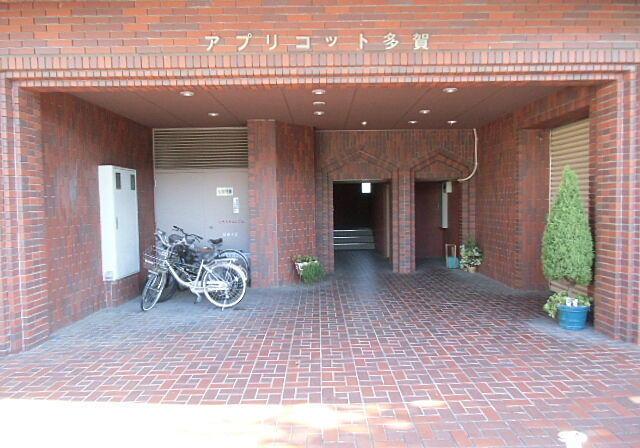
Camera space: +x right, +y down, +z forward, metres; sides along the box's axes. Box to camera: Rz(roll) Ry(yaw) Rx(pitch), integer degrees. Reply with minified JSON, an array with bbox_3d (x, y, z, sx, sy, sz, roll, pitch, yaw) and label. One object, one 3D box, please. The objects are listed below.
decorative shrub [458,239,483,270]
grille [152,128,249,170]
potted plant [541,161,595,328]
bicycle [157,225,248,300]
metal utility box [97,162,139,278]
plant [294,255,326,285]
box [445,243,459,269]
[{"bbox_3d":[2.979,0.602,8.753,0.450,0.590,0.430,-1,3,0],"label":"decorative shrub"},{"bbox_3d":[-2.180,-1.384,8.094,1.742,0.773,0.100,-1,3,0],"label":"grille"},{"bbox_3d":[2.812,0.259,5.001,0.530,1.810,0.530,-1,3,0],"label":"potted plant"},{"bbox_3d":[-1.899,0.605,6.947,1.730,1.070,0.550,-4,4,-38],"label":"bicycle"},{"bbox_3d":[-2.937,-0.023,6.535,0.191,1.582,0.803,-1,3,0],"label":"metal utility box"},{"bbox_3d":[-0.198,0.820,7.996,0.460,0.540,0.550,1,4,37],"label":"plant"},{"bbox_3d":[2.730,0.664,9.211,0.270,0.540,0.240,-1,3,0],"label":"box"}]

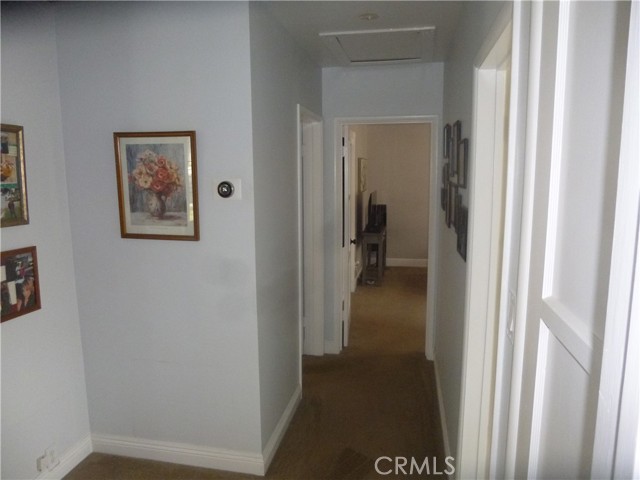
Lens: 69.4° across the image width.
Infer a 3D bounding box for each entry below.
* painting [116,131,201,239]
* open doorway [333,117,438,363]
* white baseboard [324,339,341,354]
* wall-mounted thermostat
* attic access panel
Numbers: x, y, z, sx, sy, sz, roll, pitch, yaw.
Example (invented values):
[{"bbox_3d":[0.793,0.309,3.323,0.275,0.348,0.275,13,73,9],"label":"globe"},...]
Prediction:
[{"bbox_3d":[-0.827,-0.275,2.351,0.439,0.545,0.027,1,9,11],"label":"painting"},{"bbox_3d":[0.556,0.011,3.936,0.841,2.045,0.135,1,9,11],"label":"open doorway"},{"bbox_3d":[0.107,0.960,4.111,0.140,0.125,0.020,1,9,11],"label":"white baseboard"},{"bbox_3d":[-0.461,-0.247,2.277,0.084,0.084,0.032,1,9,11],"label":"wall-mounted thermostat"},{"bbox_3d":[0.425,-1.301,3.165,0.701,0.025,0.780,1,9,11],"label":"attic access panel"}]

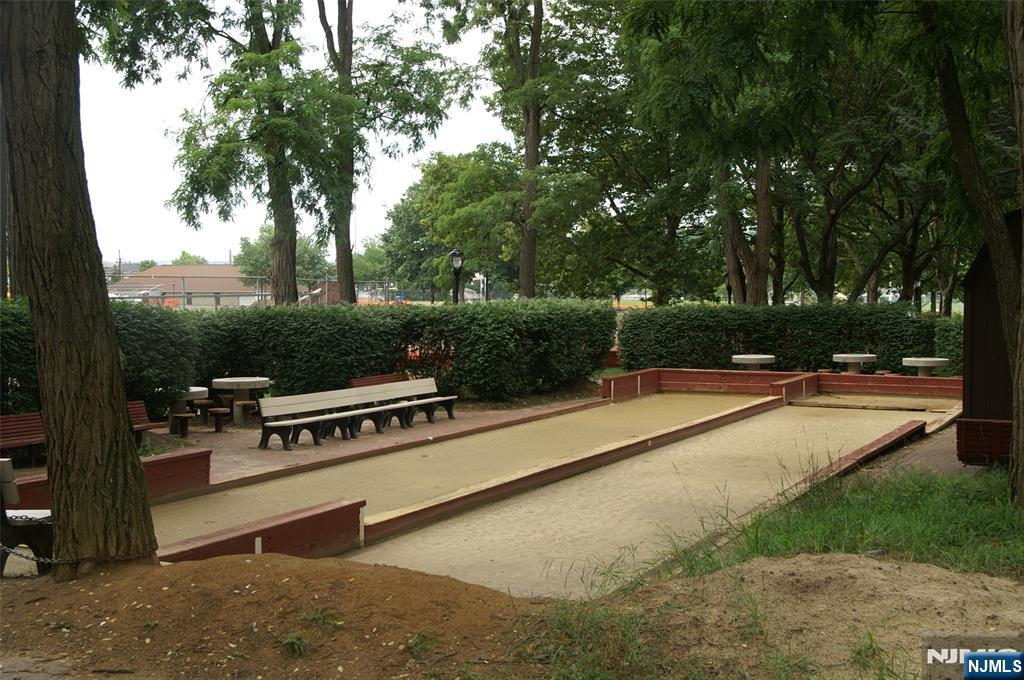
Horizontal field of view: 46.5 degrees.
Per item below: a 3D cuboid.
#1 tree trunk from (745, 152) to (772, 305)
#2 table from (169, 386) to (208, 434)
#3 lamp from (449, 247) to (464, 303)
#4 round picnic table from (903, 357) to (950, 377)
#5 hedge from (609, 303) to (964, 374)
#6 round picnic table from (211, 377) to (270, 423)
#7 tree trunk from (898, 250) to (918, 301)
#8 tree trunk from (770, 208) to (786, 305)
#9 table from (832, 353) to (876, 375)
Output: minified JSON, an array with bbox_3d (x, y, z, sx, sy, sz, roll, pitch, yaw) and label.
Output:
[{"bbox_3d":[7.286,-2.334,35.145,0.700,6.339,0.650,0,3,12],"label":"tree trunk"},{"bbox_3d":[-5.738,1.248,20.618,1.030,0.770,1.030,-1,3,-16],"label":"table"},{"bbox_3d":[-1.668,-0.980,36.583,0.450,3.643,0.450,-1,3,-3],"label":"lamp"},{"bbox_3d":[9.210,0.812,26.518,1.030,0.780,1.030,0,3,19],"label":"round picnic table"},{"bbox_3d":[6.982,0.096,30.629,8.664,1.900,1.300,1,3,29],"label":"hedge"},{"bbox_3d":[-4.858,1.112,21.418,1.030,0.790,1.030,-1,3,-13],"label":"round picnic table"},{"bbox_3d":[13.972,-1.343,42.083,0.550,3.618,0.550,0,3,18],"label":"tree trunk"},{"bbox_3d":[9.162,-2.056,41.119,0.500,5.207,0.500,0,3,13],"label":"tree trunk"},{"bbox_3d":[8.086,0.755,28.118,1.030,0.780,1.030,0,3,16],"label":"table"}]

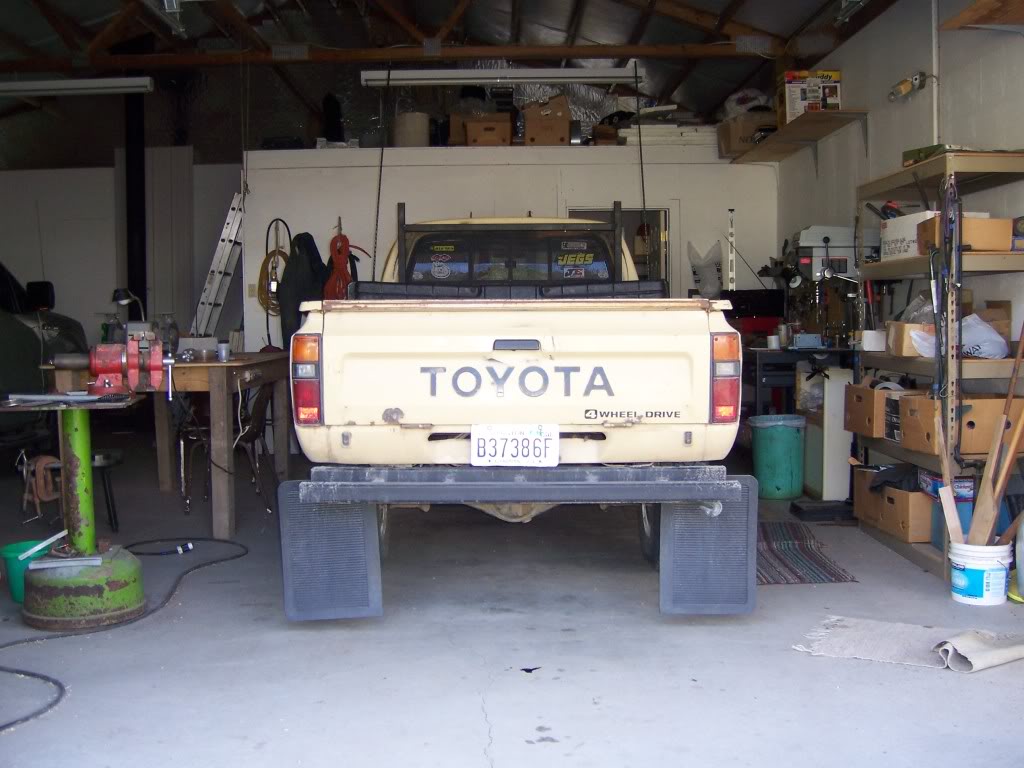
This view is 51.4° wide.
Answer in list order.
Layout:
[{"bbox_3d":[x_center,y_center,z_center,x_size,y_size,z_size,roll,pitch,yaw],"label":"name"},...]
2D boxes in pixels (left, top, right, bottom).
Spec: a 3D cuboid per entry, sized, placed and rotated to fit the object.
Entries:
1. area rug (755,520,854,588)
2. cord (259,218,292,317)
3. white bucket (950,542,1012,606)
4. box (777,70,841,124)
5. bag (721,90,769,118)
[{"bbox_3d":[1.225,0.803,5.197,0.620,0.015,1.450,0,3,8],"label":"area rug"},{"bbox_3d":[-1.980,-0.980,8.953,0.300,0.800,0.100,0,4,0],"label":"cord"},{"bbox_3d":[1.947,0.763,4.433,0.258,0.255,0.258,0,4,0],"label":"white bucket"},{"bbox_3d":[2.020,-1.926,7.249,0.365,0.370,0.250,-1,3,-1],"label":"box"},{"bbox_3d":[1.897,-2.262,8.617,0.400,0.260,0.340,0,4,0],"label":"bag"}]

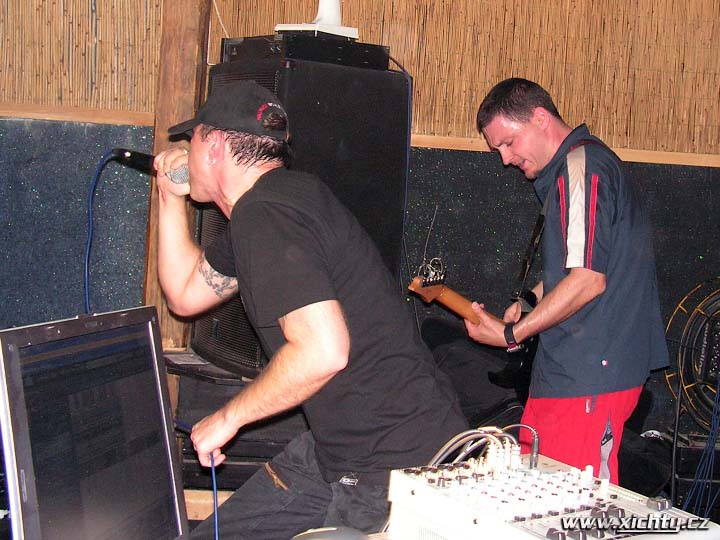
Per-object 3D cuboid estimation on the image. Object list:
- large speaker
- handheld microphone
[{"bbox_3d":[-0.232,-0.224,3.480,0.560,1.110,0.560,-1,8,-37],"label":"large speaker"},{"bbox_3d":[-0.439,-0.219,1.980,0.190,0.052,0.052,21,0,20],"label":"handheld microphone"}]

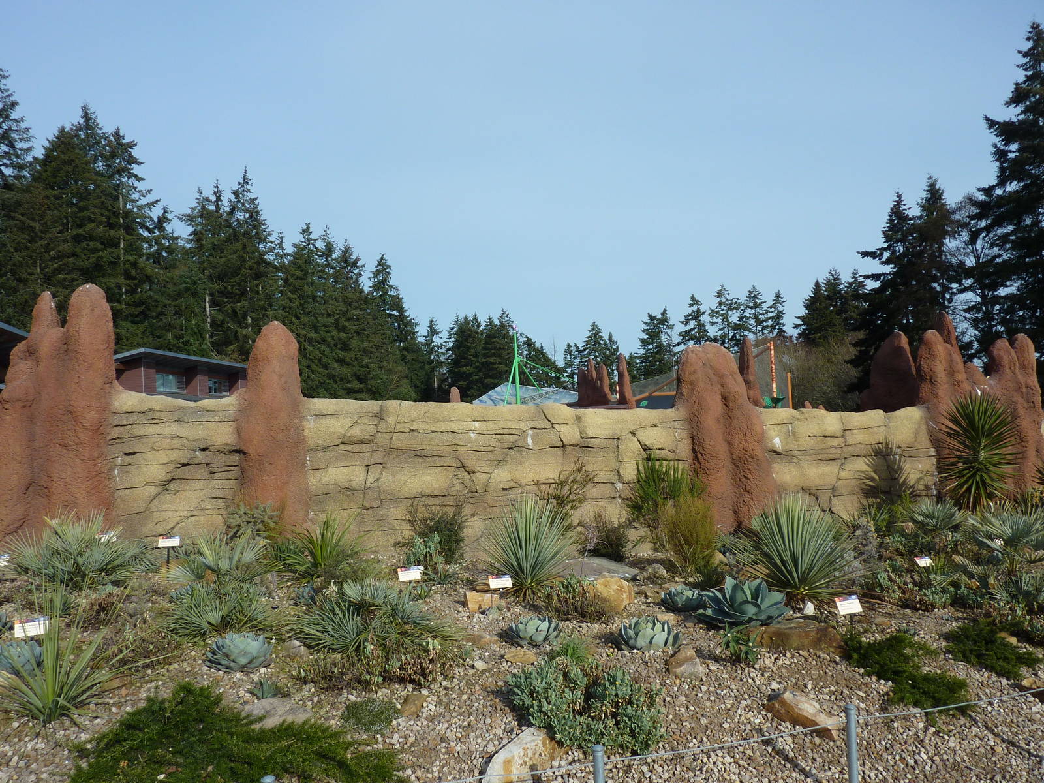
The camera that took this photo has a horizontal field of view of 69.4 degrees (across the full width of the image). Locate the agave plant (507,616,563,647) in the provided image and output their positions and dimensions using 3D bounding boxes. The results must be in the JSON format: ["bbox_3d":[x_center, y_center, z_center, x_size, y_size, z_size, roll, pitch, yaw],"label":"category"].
[{"bbox_3d":[0.073,1.484,4.650,0.340,0.170,0.330,-2,-1,0],"label":"agave plant"}]

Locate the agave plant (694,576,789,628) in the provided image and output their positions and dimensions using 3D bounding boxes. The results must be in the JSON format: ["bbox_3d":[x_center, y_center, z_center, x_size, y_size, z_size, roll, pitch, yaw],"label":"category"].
[{"bbox_3d":[1.510,1.454,5.200,0.620,0.300,0.570,-3,-2,15],"label":"agave plant"}]

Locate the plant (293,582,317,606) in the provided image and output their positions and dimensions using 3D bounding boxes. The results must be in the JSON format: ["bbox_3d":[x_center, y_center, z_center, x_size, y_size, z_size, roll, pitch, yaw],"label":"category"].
[{"bbox_3d":[-1.393,1.304,4.850,0.155,0.145,0.150,-2,-2,0],"label":"plant"}]

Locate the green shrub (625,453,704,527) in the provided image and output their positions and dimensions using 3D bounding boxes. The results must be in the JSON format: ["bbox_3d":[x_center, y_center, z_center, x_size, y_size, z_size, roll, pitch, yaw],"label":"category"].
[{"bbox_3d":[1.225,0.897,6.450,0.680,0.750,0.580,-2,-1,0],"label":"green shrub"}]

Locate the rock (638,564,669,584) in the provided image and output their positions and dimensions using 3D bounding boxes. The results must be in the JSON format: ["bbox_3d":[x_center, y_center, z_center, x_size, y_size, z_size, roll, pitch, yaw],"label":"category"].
[{"bbox_3d":[1.031,1.427,5.900,0.240,0.130,0.190,-2,-2,0],"label":"rock"}]

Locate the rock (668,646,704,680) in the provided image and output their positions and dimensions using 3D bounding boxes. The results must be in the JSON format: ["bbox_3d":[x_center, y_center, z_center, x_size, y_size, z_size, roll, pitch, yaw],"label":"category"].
[{"bbox_3d":[0.865,1.432,3.970,0.190,0.150,0.160,-2,-2,0],"label":"rock"}]

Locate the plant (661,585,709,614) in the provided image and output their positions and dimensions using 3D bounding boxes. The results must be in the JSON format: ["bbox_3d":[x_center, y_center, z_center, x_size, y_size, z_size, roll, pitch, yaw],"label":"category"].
[{"bbox_3d":[1.125,1.437,5.200,0.350,0.180,0.340,-2,-1,0],"label":"plant"}]

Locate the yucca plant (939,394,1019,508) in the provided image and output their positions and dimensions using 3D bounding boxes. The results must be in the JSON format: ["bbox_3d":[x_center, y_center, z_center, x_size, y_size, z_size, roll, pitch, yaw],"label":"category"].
[{"bbox_3d":[4.426,0.636,7.300,0.790,1.220,0.780,-4,-2,31],"label":"yucca plant"}]

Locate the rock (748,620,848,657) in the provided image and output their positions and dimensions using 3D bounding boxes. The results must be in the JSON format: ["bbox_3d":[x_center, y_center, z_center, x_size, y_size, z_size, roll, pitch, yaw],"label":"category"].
[{"bbox_3d":[1.739,1.555,4.720,0.560,0.175,0.320,-3,-2,0],"label":"rock"}]

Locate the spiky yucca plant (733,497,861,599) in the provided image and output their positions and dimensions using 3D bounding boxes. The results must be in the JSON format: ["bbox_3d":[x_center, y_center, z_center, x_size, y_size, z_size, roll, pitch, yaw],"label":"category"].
[{"bbox_3d":[2.124,1.214,5.800,0.970,0.770,0.920,-3,-2,19],"label":"spiky yucca plant"}]

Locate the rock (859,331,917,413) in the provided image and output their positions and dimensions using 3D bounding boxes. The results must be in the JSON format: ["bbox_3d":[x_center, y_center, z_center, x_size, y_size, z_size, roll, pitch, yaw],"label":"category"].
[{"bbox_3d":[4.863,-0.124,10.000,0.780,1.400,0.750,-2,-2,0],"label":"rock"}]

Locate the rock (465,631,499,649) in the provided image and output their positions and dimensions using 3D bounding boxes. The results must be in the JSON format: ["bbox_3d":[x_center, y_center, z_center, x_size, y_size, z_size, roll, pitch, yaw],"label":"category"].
[{"bbox_3d":[-0.247,1.522,4.620,0.210,0.085,0.150,-2,-1,0],"label":"rock"}]

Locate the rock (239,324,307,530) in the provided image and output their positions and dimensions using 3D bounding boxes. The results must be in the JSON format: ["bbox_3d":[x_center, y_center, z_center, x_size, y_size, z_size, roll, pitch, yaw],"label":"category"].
[{"bbox_3d":[-2.134,0.320,6.500,0.580,1.800,0.560,-3,-2,0],"label":"rock"}]

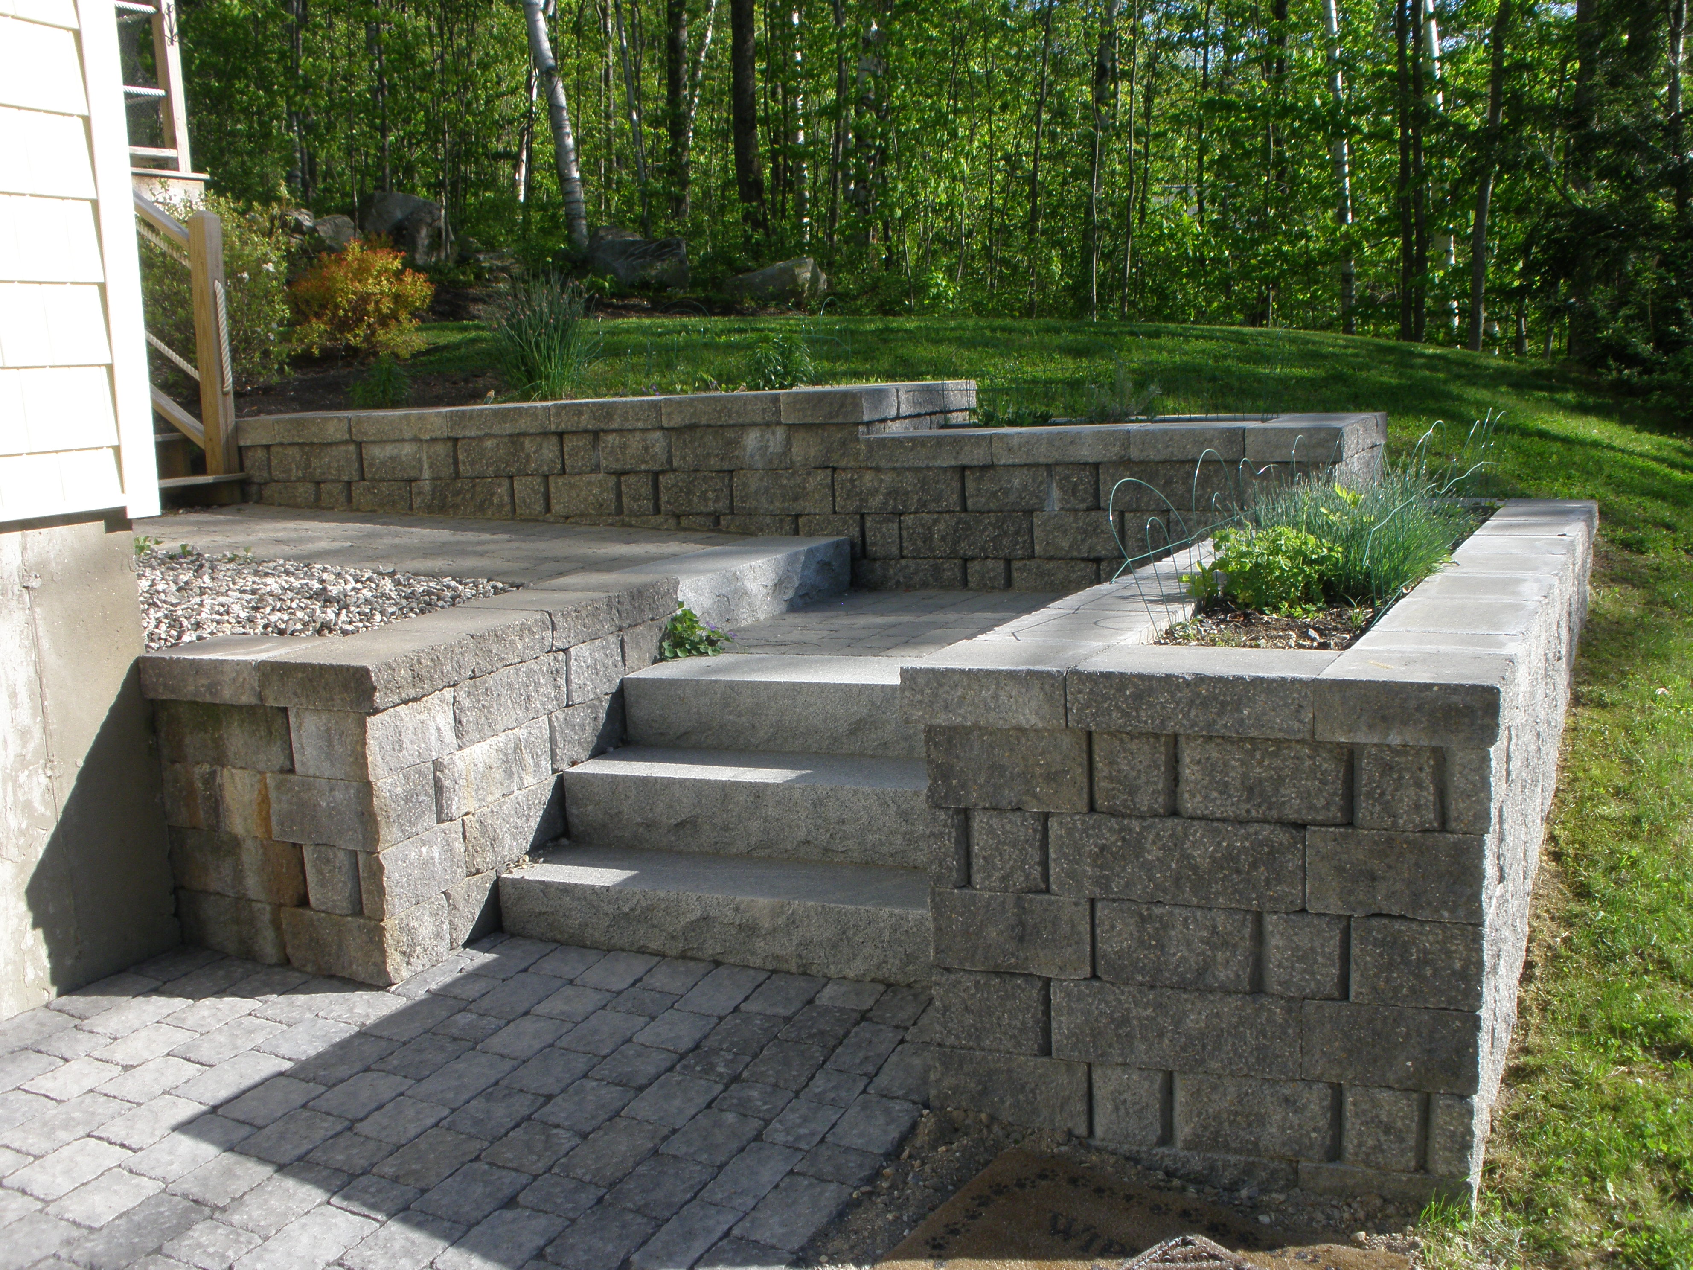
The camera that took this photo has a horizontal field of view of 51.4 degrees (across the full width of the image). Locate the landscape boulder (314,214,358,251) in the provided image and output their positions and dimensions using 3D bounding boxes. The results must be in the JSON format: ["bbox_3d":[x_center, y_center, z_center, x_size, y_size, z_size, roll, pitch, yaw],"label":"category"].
[{"bbox_3d":[-3.909,-3.068,13.500,0.380,0.340,0.350,-5,9,-15],"label":"landscape boulder"}]

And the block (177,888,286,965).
[{"bbox_3d":[-1.353,0.651,4.199,0.354,0.152,0.300,2,10,29],"label":"block"}]

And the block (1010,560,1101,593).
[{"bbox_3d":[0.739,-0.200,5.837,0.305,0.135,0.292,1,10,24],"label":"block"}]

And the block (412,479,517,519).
[{"bbox_3d":[-1.397,-0.544,6.780,0.465,0.148,0.260,2,9,25],"label":"block"}]

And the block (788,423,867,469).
[{"bbox_3d":[-0.007,-0.663,6.099,0.300,0.152,0.274,1,10,24],"label":"block"}]

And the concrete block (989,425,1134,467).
[{"bbox_3d":[0.731,-0.607,5.634,0.449,0.098,0.300,1,9,25],"label":"concrete block"}]

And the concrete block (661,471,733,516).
[{"bbox_3d":[-0.465,-0.515,6.246,0.301,0.152,0.300,1,9,25],"label":"concrete block"}]

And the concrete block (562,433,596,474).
[{"bbox_3d":[-0.914,-0.681,6.508,0.150,0.152,0.279,1,10,24],"label":"concrete block"}]

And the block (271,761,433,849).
[{"bbox_3d":[-1.104,0.376,3.960,0.302,0.152,0.215,1,9,25],"label":"block"}]

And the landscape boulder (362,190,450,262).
[{"bbox_3d":[-3.616,-3.333,14.500,0.643,0.599,0.611,-3,9,0],"label":"landscape boulder"}]

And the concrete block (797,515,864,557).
[{"bbox_3d":[0.003,-0.361,6.144,0.259,0.152,0.292,1,10,24],"label":"concrete block"}]

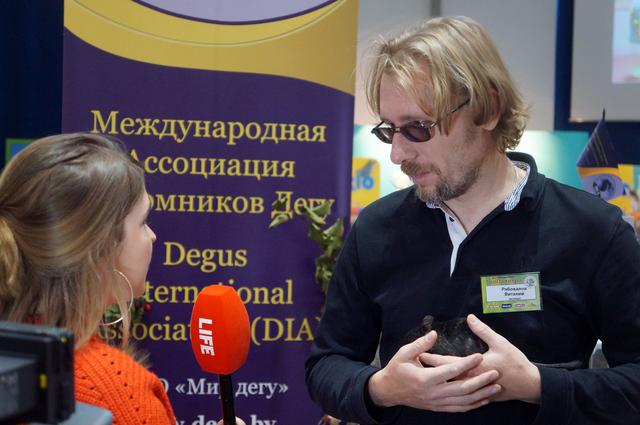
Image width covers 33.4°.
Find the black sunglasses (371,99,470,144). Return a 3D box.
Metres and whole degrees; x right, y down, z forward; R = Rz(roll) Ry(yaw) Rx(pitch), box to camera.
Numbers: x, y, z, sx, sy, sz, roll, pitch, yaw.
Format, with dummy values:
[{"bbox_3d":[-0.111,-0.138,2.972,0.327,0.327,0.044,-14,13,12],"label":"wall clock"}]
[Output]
[{"bbox_3d":[0.163,-0.140,1.563,0.134,0.041,0.137,-36,21,-34],"label":"black sunglasses"}]

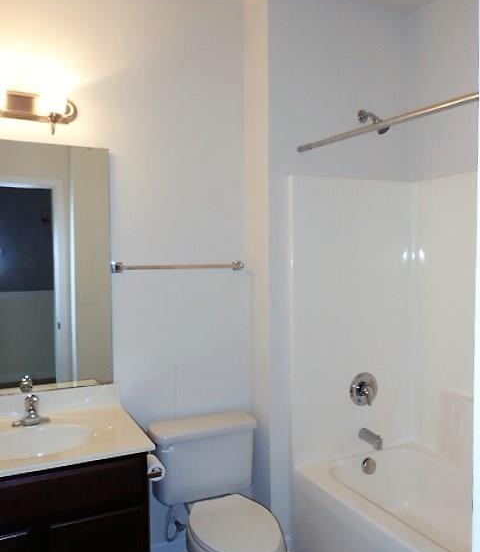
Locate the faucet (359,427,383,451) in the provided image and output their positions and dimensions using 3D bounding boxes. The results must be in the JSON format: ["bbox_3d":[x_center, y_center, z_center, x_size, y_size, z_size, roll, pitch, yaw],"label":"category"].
[{"bbox_3d":[0.671,0.832,2.638,0.056,0.075,0.132,-2,3,-27],"label":"faucet"}]

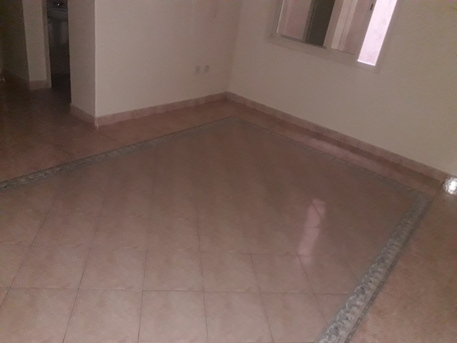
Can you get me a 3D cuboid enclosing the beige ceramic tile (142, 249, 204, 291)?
[{"bbox_3d":[-0.313,0.562,2.039,0.317,0.010,0.317,5,27,-11],"label":"beige ceramic tile"}]

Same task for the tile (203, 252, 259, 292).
[{"bbox_3d":[0.000,0.588,2.099,0.317,0.010,0.317,5,27,-11],"label":"tile"}]

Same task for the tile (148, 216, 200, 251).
[{"bbox_3d":[-0.355,0.411,2.318,0.317,0.010,0.317,5,27,-11],"label":"tile"}]

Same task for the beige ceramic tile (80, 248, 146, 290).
[{"bbox_3d":[-0.626,0.537,1.978,0.317,0.010,0.317,5,27,-11],"label":"beige ceramic tile"}]

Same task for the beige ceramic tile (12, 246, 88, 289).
[{"bbox_3d":[-0.940,0.512,1.918,0.317,0.010,0.317,5,27,-11],"label":"beige ceramic tile"}]

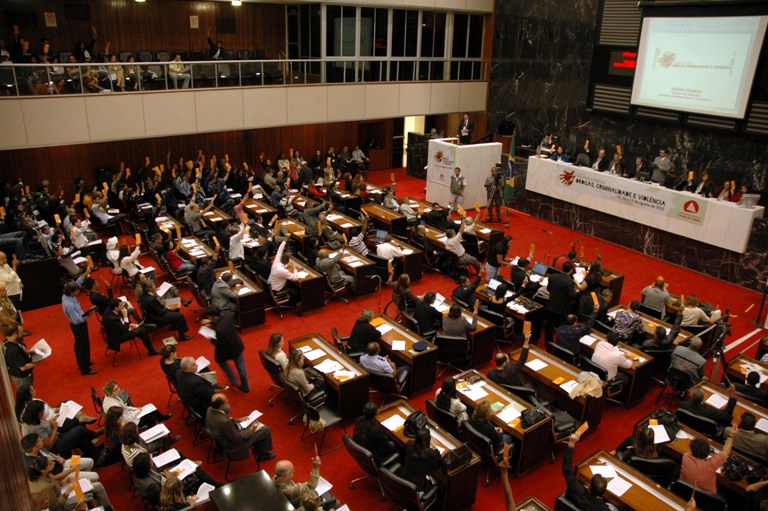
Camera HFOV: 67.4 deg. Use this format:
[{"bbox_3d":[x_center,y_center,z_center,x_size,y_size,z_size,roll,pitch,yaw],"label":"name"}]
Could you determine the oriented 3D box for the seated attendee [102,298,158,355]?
[{"bbox_3d":[-4.827,1.333,10.870,0.920,1.240,0.560,-14,26,-34],"label":"seated attendee"}]

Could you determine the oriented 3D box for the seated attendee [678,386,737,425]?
[{"bbox_3d":[4.751,2.461,8.541,0.820,1.280,0.640,-17,28,-39],"label":"seated attendee"}]

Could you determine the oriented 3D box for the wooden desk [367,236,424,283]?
[{"bbox_3d":[0.261,0.043,15.162,0.560,0.764,1.596,-15,27,-36],"label":"wooden desk"}]

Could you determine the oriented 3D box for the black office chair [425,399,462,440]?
[{"bbox_3d":[1.046,2.489,8.473,0.640,0.840,0.600,-17,27,-40],"label":"black office chair"}]

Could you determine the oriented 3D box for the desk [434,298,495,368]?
[{"bbox_3d":[1.382,1.478,11.342,0.563,0.735,1.578,-13,25,-33],"label":"desk"}]

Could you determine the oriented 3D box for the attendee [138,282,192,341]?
[{"bbox_3d":[-4.225,1.095,11.261,0.930,1.280,0.560,-8,22,-22],"label":"attendee"}]

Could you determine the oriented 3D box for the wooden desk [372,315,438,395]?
[{"bbox_3d":[0.225,1.813,10.620,0.560,0.764,1.596,-15,26,-35],"label":"wooden desk"}]

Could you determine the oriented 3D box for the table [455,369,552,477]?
[{"bbox_3d":[1.666,2.439,8.565,0.570,0.725,1.550,-13,25,-32],"label":"table"}]

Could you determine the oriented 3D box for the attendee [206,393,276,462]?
[{"bbox_3d":[-1.904,2.351,7.850,0.880,1.270,0.550,-10,23,-26],"label":"attendee"}]

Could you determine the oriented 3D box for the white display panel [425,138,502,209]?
[{"bbox_3d":[3.065,-3.154,21.935,2.230,2.339,1.645,-10,23,-30],"label":"white display panel"}]

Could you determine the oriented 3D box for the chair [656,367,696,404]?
[{"bbox_3d":[5.049,2.177,9.741,0.560,0.800,0.520,-14,27,-35],"label":"chair"}]

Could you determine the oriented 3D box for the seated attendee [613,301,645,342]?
[{"bbox_3d":[4.575,1.410,10.816,0.820,1.170,0.520,-17,27,-39],"label":"seated attendee"}]

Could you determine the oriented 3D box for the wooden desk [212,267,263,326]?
[{"bbox_3d":[-3.094,0.886,12.278,0.570,0.760,1.530,-14,27,-35],"label":"wooden desk"}]

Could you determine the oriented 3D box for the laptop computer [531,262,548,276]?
[{"bbox_3d":[3.464,0.320,13.162,0.300,0.250,0.360,-11,24,-30],"label":"laptop computer"}]

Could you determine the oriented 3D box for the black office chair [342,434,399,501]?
[{"bbox_3d":[-0.157,2.755,7.672,0.630,0.920,0.600,-18,29,-40],"label":"black office chair"}]

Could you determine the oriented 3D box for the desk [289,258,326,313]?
[{"bbox_3d":[-2.038,0.633,13.399,0.563,0.735,1.578,-13,25,-33],"label":"desk"}]

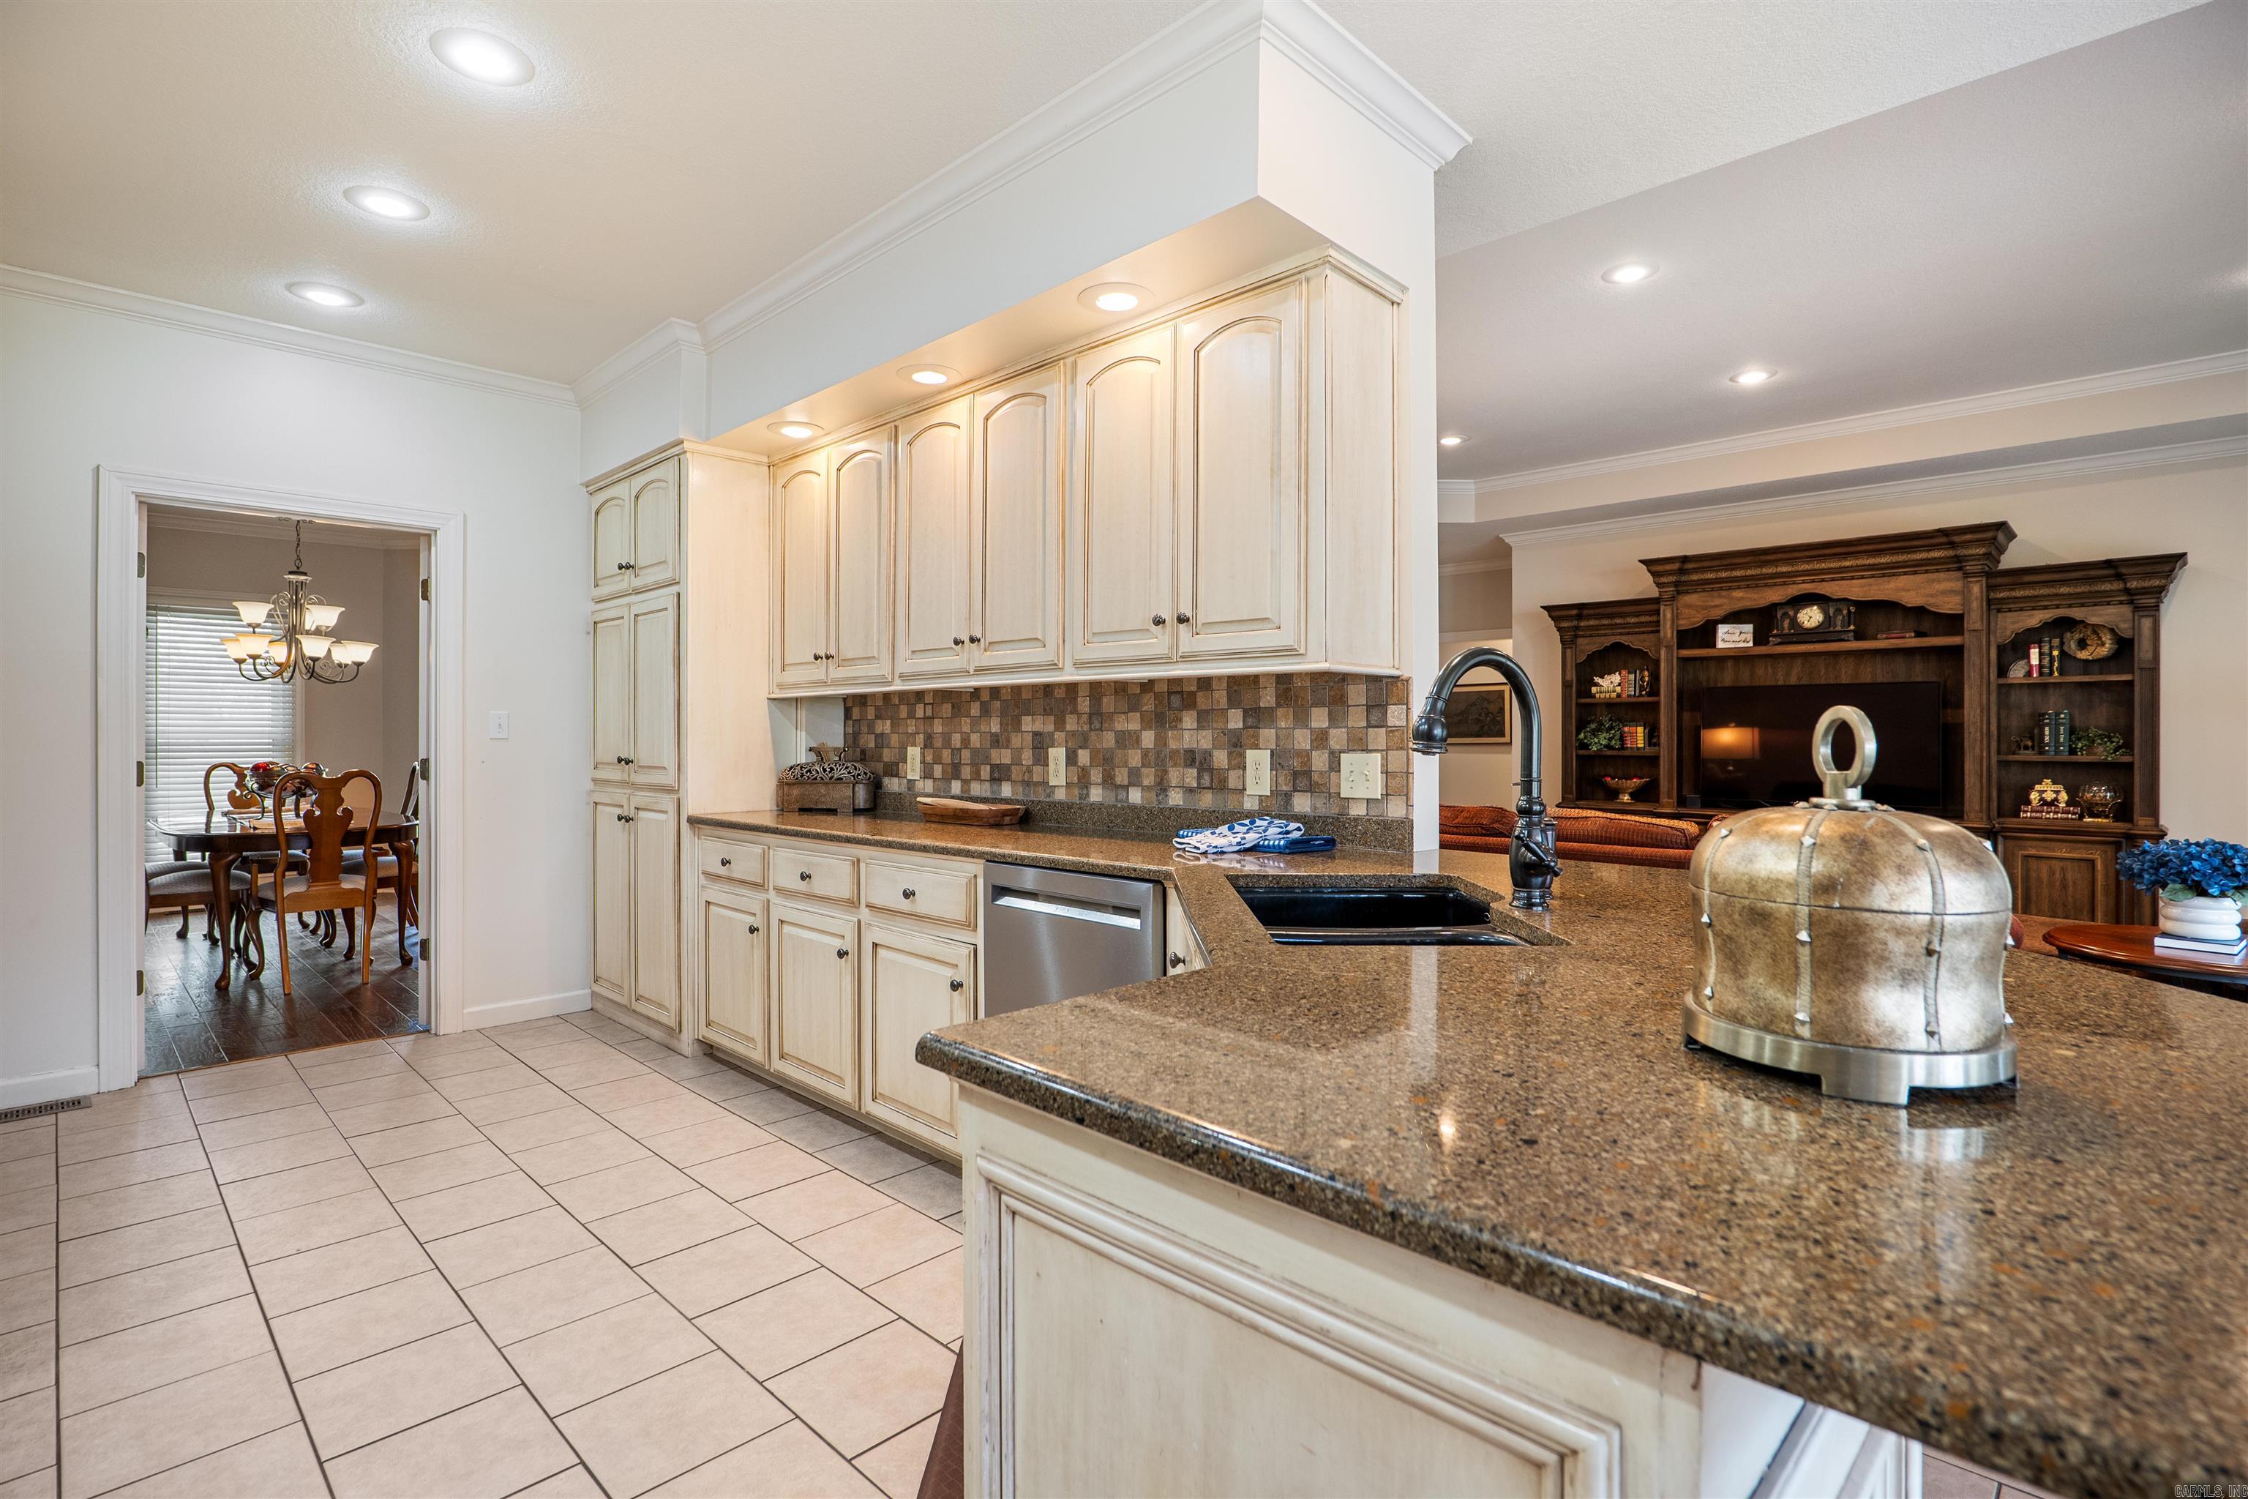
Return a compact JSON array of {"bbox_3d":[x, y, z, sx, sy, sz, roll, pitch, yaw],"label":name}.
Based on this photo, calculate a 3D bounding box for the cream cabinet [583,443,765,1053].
[{"bbox_3d":[-1.819,0.015,4.377,1.050,2.320,0.640,0,0,43],"label":"cream cabinet"}]

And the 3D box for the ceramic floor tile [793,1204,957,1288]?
[{"bbox_3d":[-0.575,1.180,2.384,0.300,0.010,0.300,0,0,44],"label":"ceramic floor tile"}]

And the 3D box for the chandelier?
[{"bbox_3d":[-4.721,-0.895,5.708,0.690,1.040,0.690,0,0,43],"label":"chandelier"}]

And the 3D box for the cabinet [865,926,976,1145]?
[{"bbox_3d":[-0.374,0.791,2.967,0.533,0.573,0.580,0,0,43],"label":"cabinet"}]

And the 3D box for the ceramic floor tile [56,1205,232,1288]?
[{"bbox_3d":[-2.358,1.201,2.416,0.303,0.010,0.296,0,0,43],"label":"ceramic floor tile"}]

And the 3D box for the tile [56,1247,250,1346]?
[{"bbox_3d":[-2.095,1.180,2.165,0.297,0.010,0.293,0,0,43],"label":"tile"}]

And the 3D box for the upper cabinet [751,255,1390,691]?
[{"bbox_3d":[-0.358,-0.663,3.249,2.599,0.949,0.345,0,0,43],"label":"upper cabinet"}]

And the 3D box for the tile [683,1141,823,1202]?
[{"bbox_3d":[-1.018,1.178,2.787,0.300,0.010,0.300,0,0,44],"label":"tile"}]

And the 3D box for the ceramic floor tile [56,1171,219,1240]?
[{"bbox_3d":[-2.536,1.176,2.576,0.298,0.010,0.298,0,0,45],"label":"ceramic floor tile"}]

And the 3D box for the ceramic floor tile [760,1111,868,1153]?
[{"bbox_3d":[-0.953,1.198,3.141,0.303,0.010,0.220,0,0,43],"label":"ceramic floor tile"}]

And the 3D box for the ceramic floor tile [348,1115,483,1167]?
[{"bbox_3d":[-2.113,1.174,2.991,0.298,0.010,0.298,0,0,45],"label":"ceramic floor tile"}]

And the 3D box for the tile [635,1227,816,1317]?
[{"bbox_3d":[-0.897,1.180,2.267,0.297,0.010,0.293,0,0,43],"label":"tile"}]

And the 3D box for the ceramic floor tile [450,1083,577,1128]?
[{"bbox_3d":[-2.008,1.175,3.299,0.300,0.010,0.300,0,0,44],"label":"ceramic floor tile"}]

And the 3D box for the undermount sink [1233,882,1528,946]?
[{"bbox_3d":[0.475,0.405,1.860,0.510,0.210,0.800,0,0,-1],"label":"undermount sink"}]

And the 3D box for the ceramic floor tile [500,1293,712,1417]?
[{"bbox_3d":[-1.009,1.182,1.959,0.300,0.010,0.300,0,0,44],"label":"ceramic floor tile"}]

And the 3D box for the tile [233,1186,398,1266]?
[{"bbox_3d":[-1.989,1.177,2.470,0.298,0.010,0.298,0,0,45],"label":"tile"}]

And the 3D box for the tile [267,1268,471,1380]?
[{"bbox_3d":[-1.549,1.182,2.059,0.300,0.010,0.300,0,0,44],"label":"tile"}]

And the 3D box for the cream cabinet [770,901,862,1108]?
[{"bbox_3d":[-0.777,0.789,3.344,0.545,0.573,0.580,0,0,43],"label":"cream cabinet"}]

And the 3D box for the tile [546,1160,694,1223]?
[{"bbox_3d":[-1.343,1.180,2.676,0.297,0.010,0.293,0,0,43],"label":"tile"}]

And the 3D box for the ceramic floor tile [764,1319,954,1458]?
[{"bbox_3d":[-0.457,1.183,1.861,0.300,0.010,0.300,0,0,44],"label":"ceramic floor tile"}]

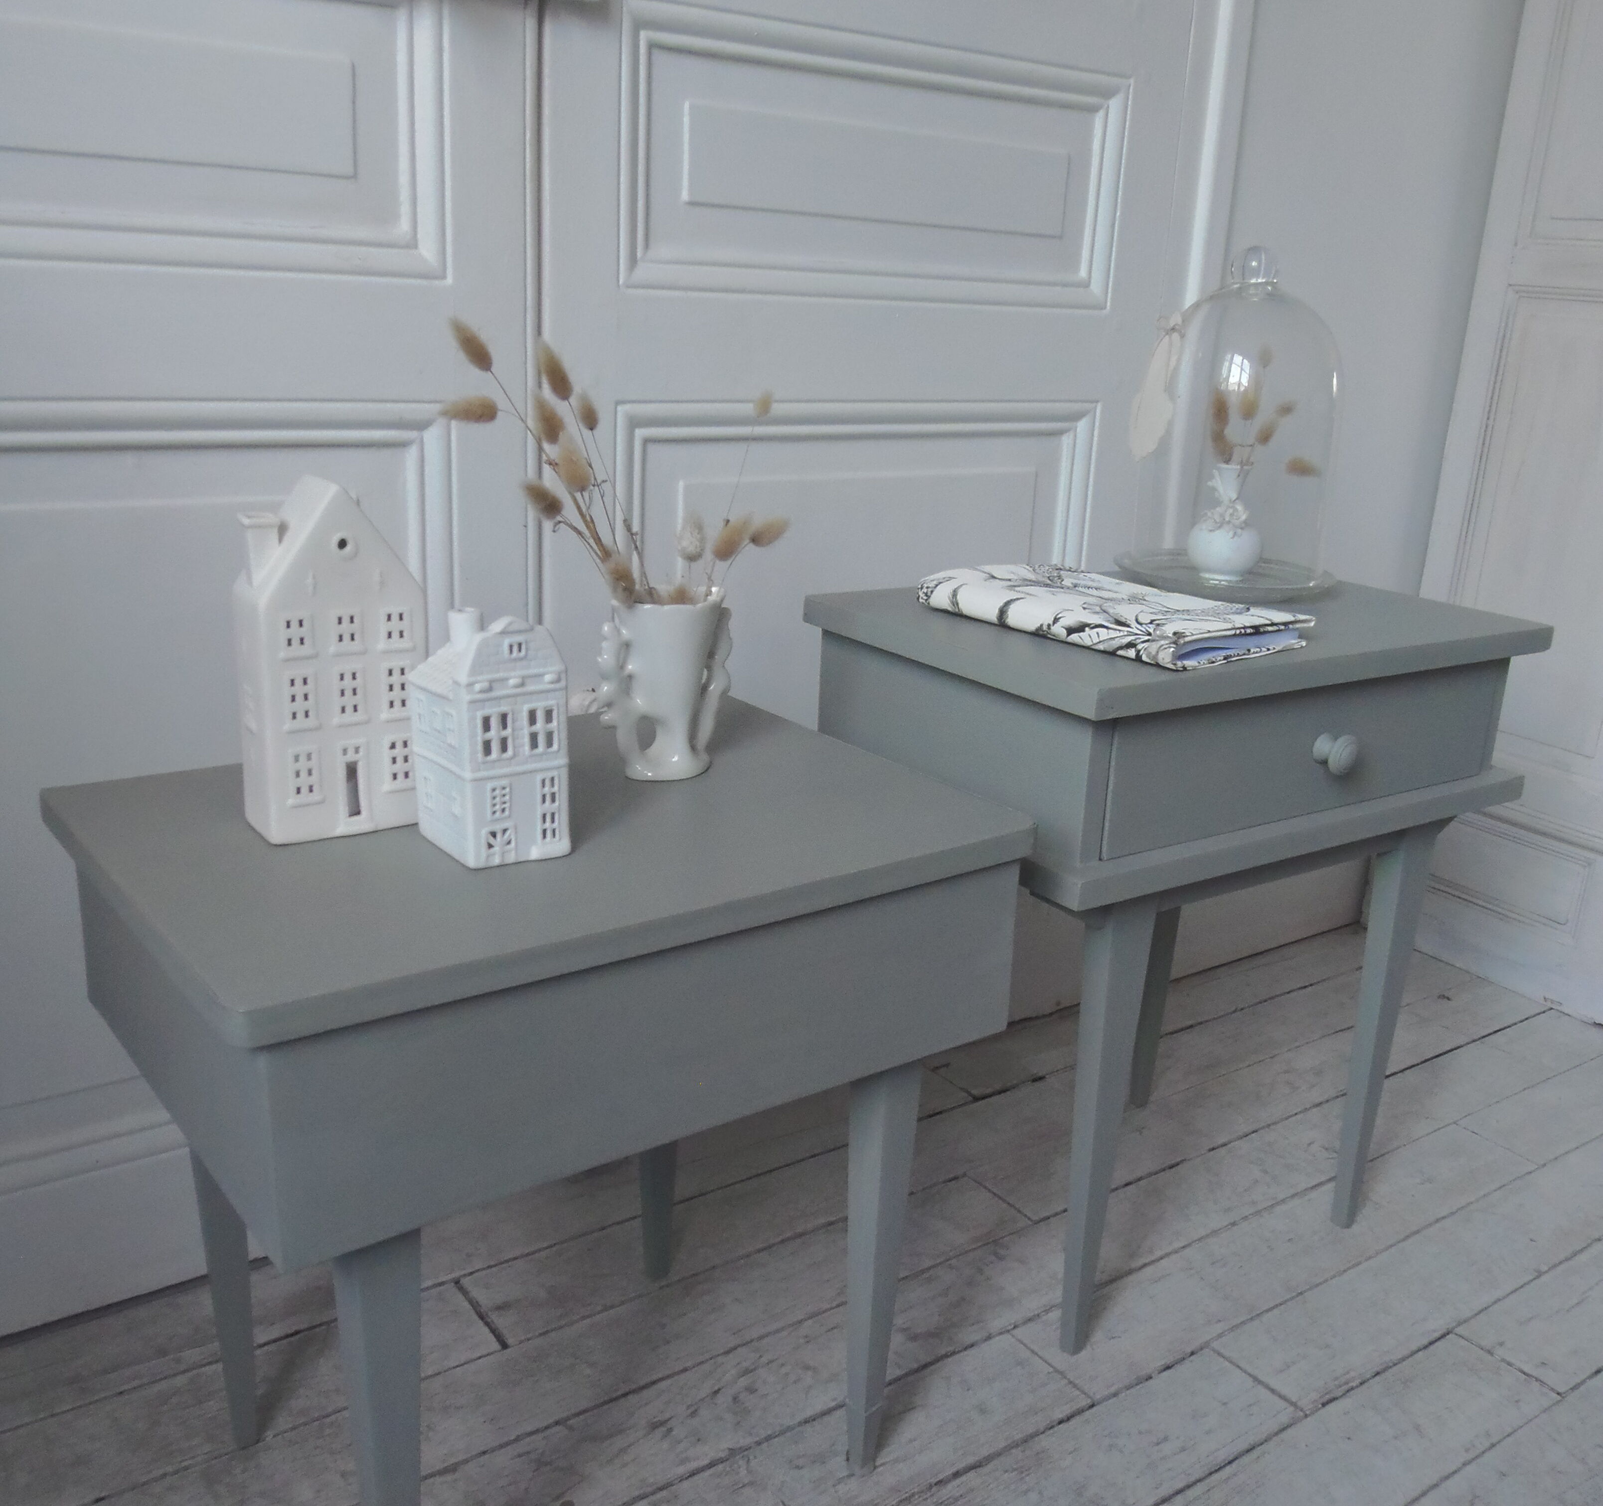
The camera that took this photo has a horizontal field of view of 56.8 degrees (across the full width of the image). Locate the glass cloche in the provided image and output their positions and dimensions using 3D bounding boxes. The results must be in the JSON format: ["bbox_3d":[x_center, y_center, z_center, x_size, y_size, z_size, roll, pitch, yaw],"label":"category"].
[{"bbox_3d":[0.390,-0.288,1.290,0.196,0.290,0.196,-8,20,-34],"label":"glass cloche"}]

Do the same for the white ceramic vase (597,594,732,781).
[{"bbox_3d":[-0.086,-0.045,0.980,0.095,0.116,0.070,-6,19,-29],"label":"white ceramic vase"}]

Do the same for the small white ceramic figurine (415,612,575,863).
[{"bbox_3d":[-0.173,-0.015,0.824,0.062,0.138,0.069,-10,21,-37],"label":"small white ceramic figurine"}]

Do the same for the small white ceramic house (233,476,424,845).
[{"bbox_3d":[-0.266,-0.057,0.840,0.094,0.200,0.054,-9,20,-34],"label":"small white ceramic house"}]

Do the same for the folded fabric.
[{"bbox_3d":[0.233,-0.111,1.129,0.160,0.025,0.247,-10,21,-37],"label":"folded fabric"}]

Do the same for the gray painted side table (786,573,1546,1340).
[{"bbox_3d":[0.300,0.155,1.267,0.527,0.554,0.328,-8,20,-34],"label":"gray painted side table"}]

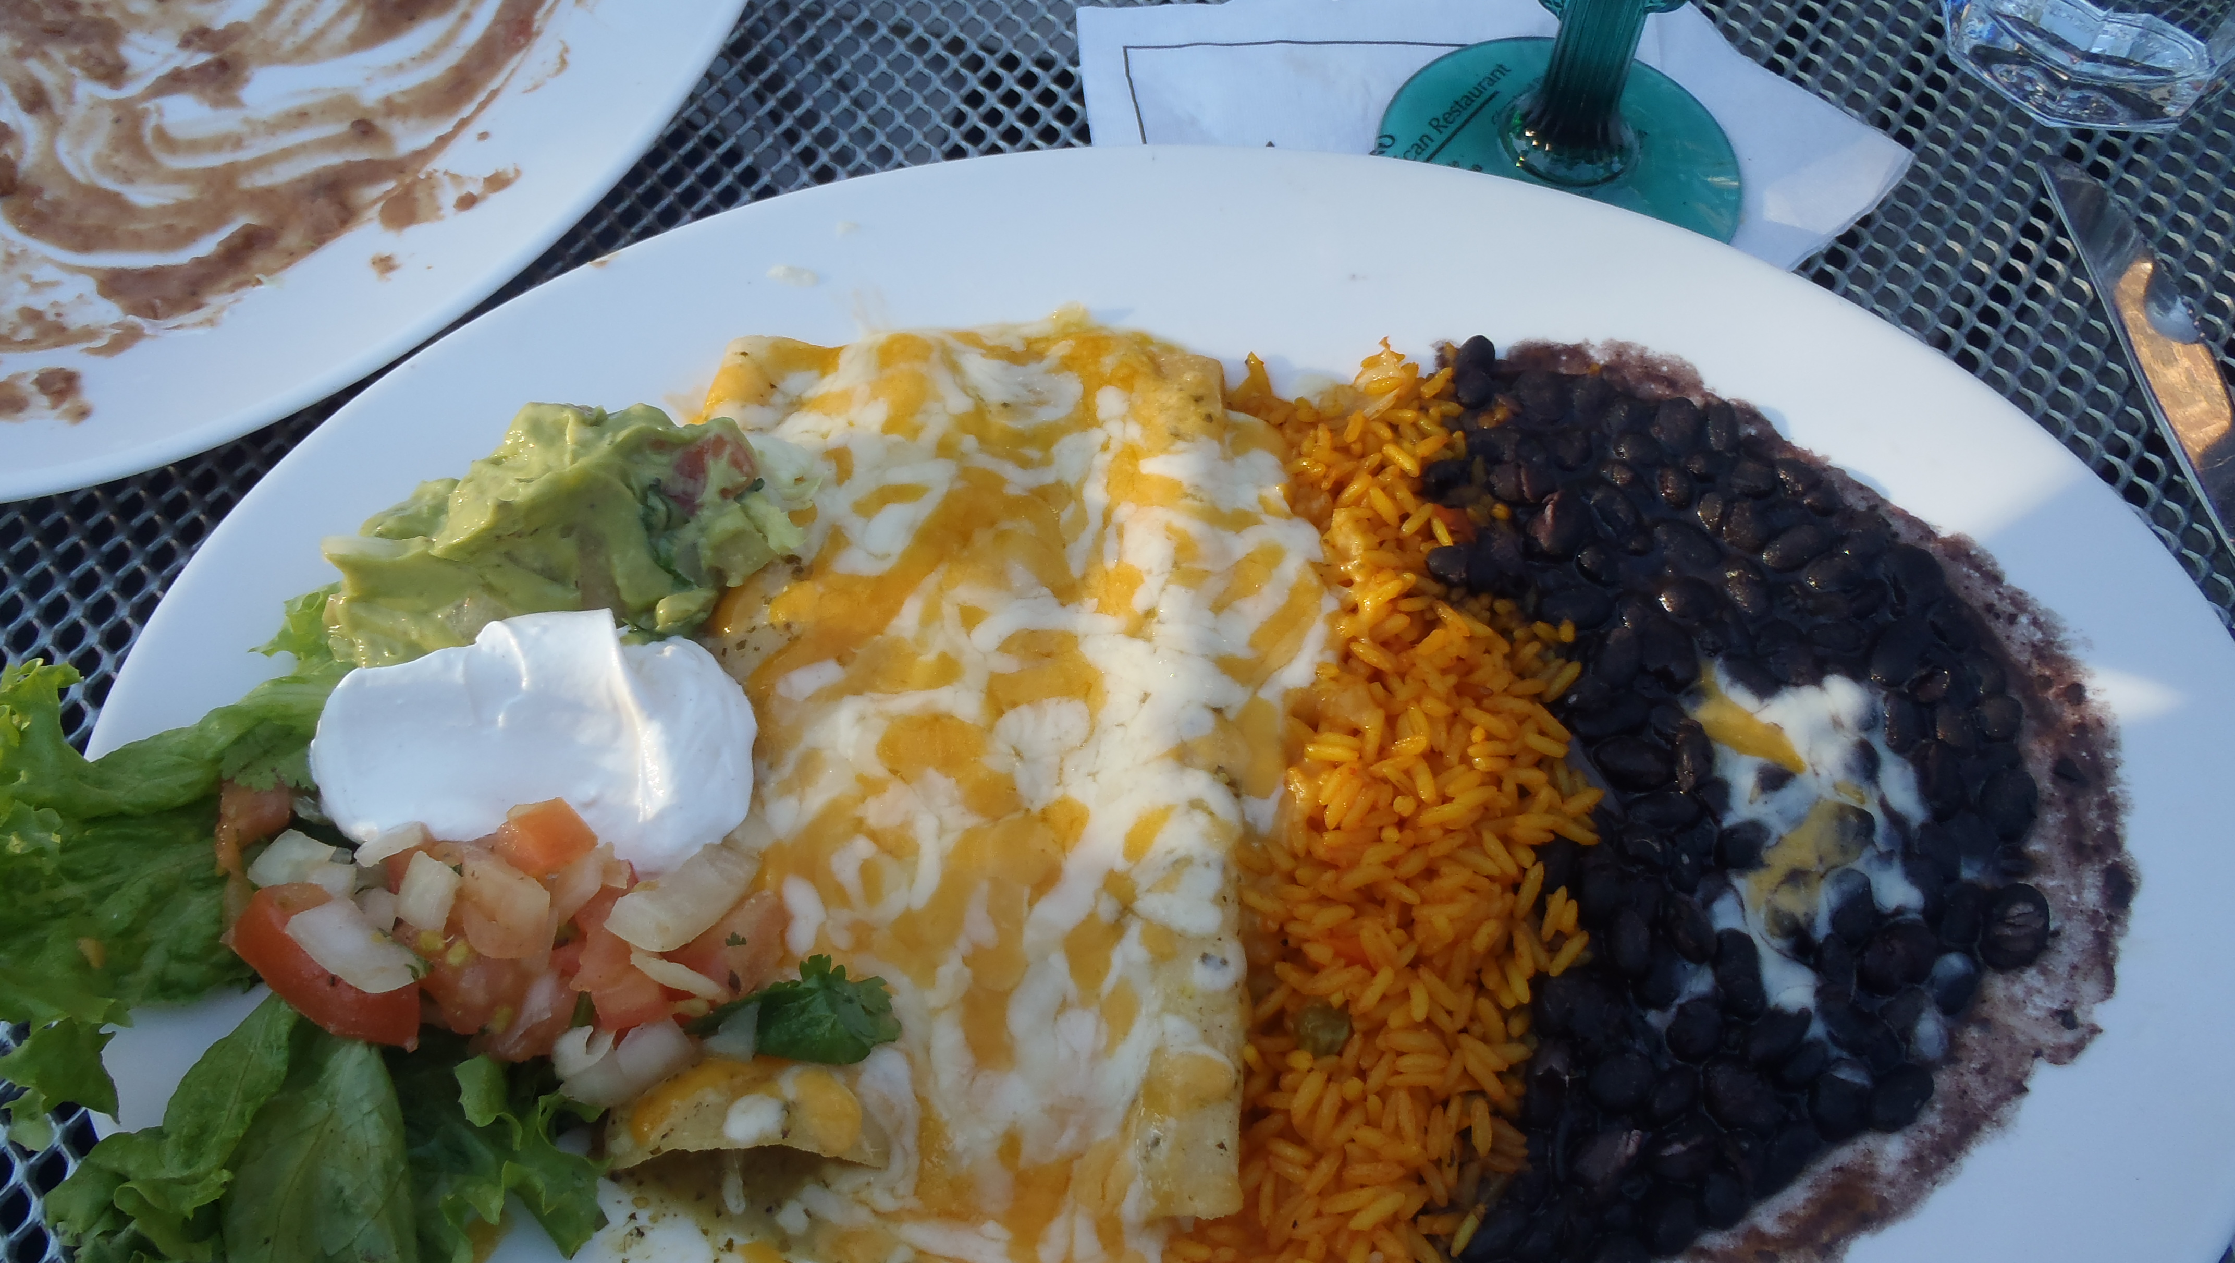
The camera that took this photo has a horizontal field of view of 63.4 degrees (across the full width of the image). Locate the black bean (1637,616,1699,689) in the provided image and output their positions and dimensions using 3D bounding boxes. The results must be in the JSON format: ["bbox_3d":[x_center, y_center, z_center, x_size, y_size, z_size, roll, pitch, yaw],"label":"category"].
[{"bbox_3d":[0.092,0.004,0.303,0.009,0.007,0.013,-22,63,-14],"label":"black bean"}]

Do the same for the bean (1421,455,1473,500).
[{"bbox_3d":[0.058,-0.027,0.319,0.010,0.006,0.007,-13,61,-9],"label":"bean"}]

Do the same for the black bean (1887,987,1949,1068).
[{"bbox_3d":[0.125,0.062,0.282,0.009,0.008,0.012,-5,61,-5],"label":"black bean"}]

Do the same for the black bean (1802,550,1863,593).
[{"bbox_3d":[0.124,-0.010,0.313,0.011,0.006,0.007,-22,63,-14],"label":"black bean"}]

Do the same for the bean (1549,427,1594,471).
[{"bbox_3d":[0.082,-0.033,0.325,0.008,0.007,0.009,6,60,1],"label":"bean"}]

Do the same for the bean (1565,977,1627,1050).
[{"bbox_3d":[0.074,0.059,0.281,0.010,0.008,0.012,-13,61,-9],"label":"bean"}]

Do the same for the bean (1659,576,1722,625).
[{"bbox_3d":[0.100,-0.005,0.315,0.011,0.007,0.009,15,61,7],"label":"bean"}]

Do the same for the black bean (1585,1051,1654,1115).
[{"bbox_3d":[0.076,0.068,0.273,0.011,0.007,0.009,-16,61,-10],"label":"black bean"}]

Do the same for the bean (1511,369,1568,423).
[{"bbox_3d":[0.077,-0.043,0.330,0.010,0.007,0.010,0,60,-2],"label":"bean"}]

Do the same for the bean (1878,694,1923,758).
[{"bbox_3d":[0.134,0.016,0.308,0.007,0.007,0.011,0,60,-1],"label":"bean"}]

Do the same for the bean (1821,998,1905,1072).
[{"bbox_3d":[0.114,0.062,0.277,0.009,0.008,0.013,-38,67,-21],"label":"bean"}]

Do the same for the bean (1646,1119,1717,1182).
[{"bbox_3d":[0.084,0.077,0.268,0.011,0.008,0.008,-24,63,-15],"label":"bean"}]

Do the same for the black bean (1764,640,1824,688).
[{"bbox_3d":[0.113,0.005,0.304,0.010,0.007,0.008,-3,60,-4],"label":"black bean"}]

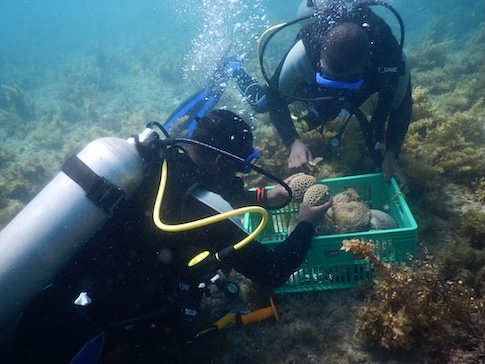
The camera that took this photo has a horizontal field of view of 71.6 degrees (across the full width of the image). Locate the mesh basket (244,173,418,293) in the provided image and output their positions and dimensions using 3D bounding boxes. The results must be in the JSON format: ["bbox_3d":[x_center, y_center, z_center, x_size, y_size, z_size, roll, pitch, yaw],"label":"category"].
[{"bbox_3d":[0.324,0.207,1.337,0.585,0.271,0.341,-8,31,12],"label":"mesh basket"}]

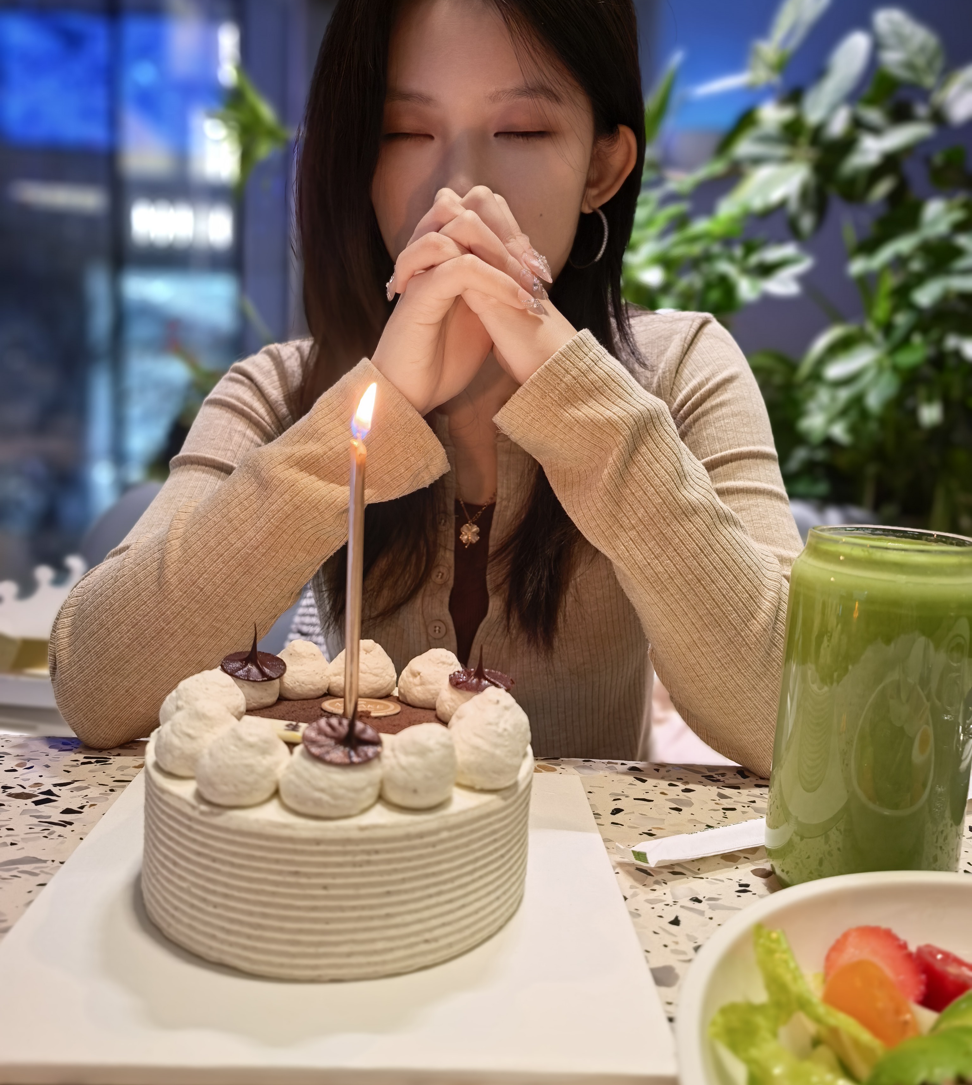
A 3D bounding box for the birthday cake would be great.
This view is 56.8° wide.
[{"bbox_3d":[-0.055,0.089,0.351,0.148,0.076,0.148,3,9,0],"label":"birthday cake"}]

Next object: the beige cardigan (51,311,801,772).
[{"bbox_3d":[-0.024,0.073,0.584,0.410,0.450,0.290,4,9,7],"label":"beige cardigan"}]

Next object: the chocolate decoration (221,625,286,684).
[{"bbox_3d":[-0.098,0.047,0.379,0.028,0.018,0.028,3,9,0],"label":"chocolate decoration"}]

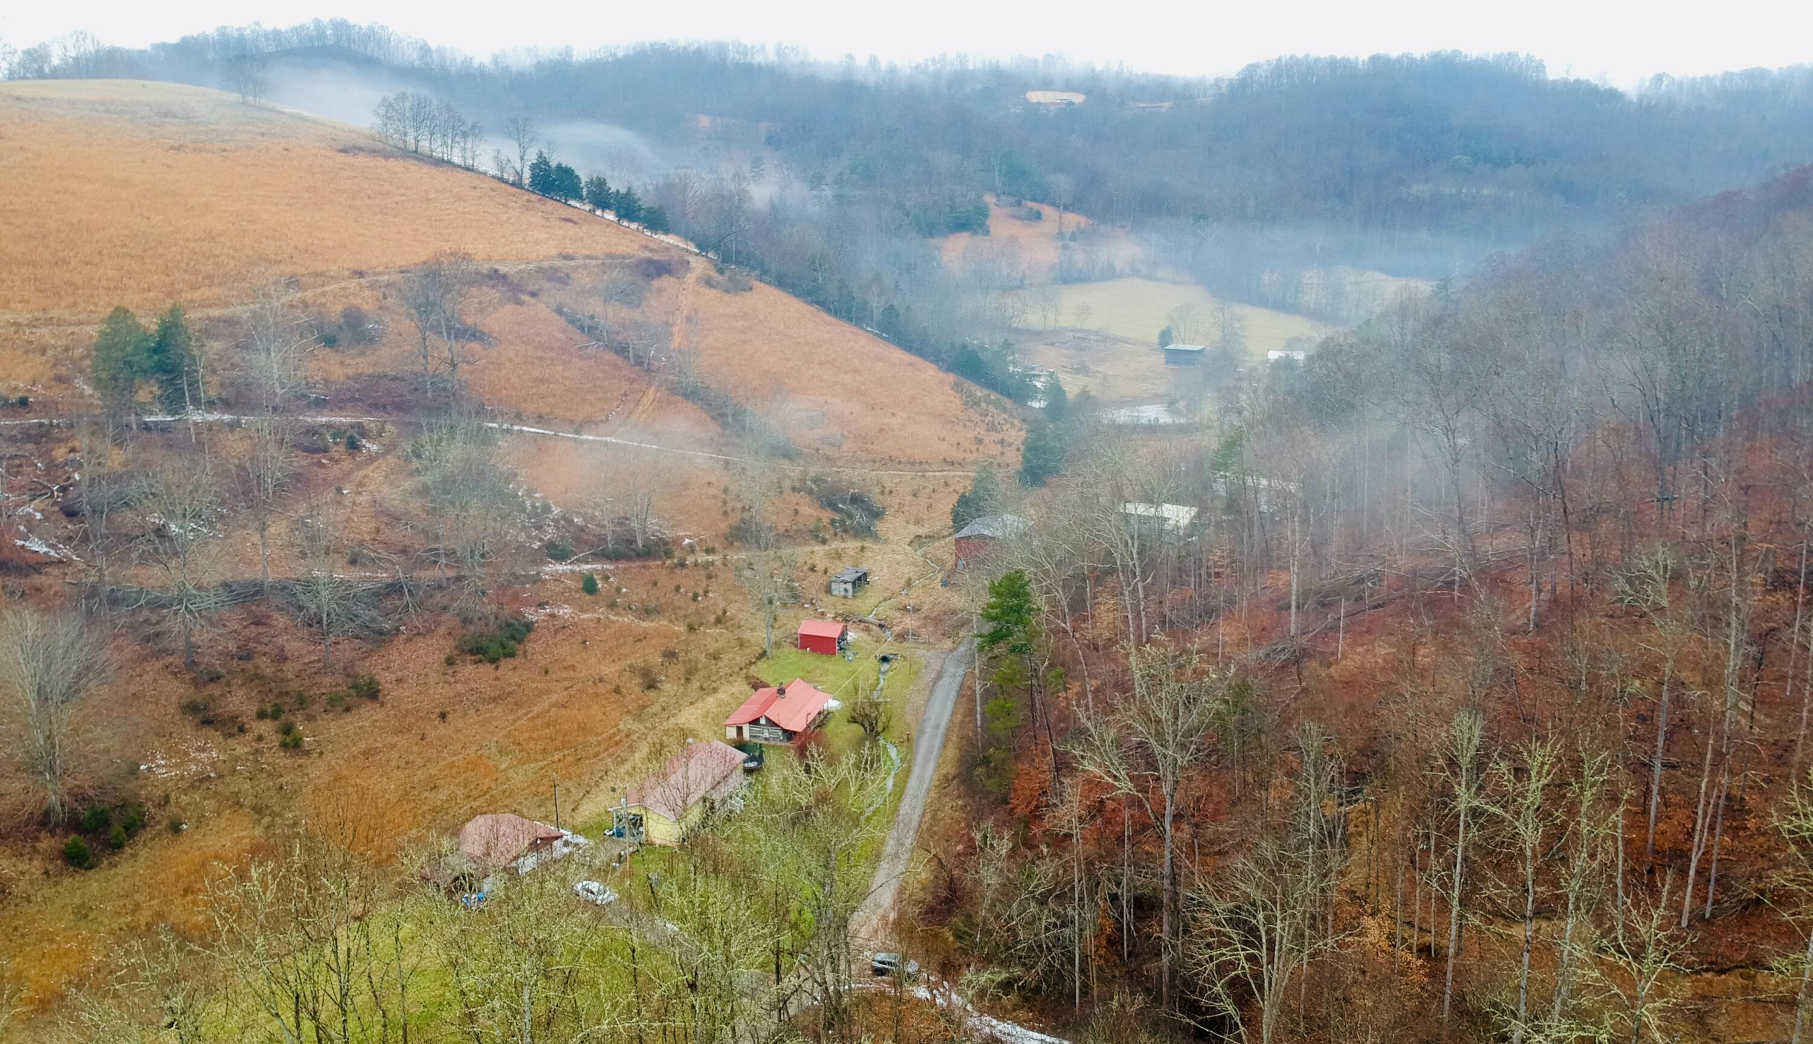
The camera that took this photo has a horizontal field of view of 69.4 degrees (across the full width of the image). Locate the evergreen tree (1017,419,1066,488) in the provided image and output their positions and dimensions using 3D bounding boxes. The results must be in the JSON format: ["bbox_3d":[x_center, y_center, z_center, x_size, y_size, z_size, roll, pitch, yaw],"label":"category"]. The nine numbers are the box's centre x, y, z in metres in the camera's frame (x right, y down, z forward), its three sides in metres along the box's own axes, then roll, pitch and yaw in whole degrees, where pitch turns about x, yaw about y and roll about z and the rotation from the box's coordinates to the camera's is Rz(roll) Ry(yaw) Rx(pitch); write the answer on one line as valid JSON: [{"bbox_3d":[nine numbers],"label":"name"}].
[{"bbox_3d":[31.670,-15.950,305.000,11.550,16.170,11.550,0,15,0],"label":"evergreen tree"}]

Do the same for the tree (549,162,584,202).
[{"bbox_3d":[-97.360,-97.540,375.000,9.330,10.990,9.330,0,15,0],"label":"tree"}]

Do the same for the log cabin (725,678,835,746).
[{"bbox_3d":[-17.400,25.740,180.700,10.800,4.900,13.200,4,16,14],"label":"log cabin"}]

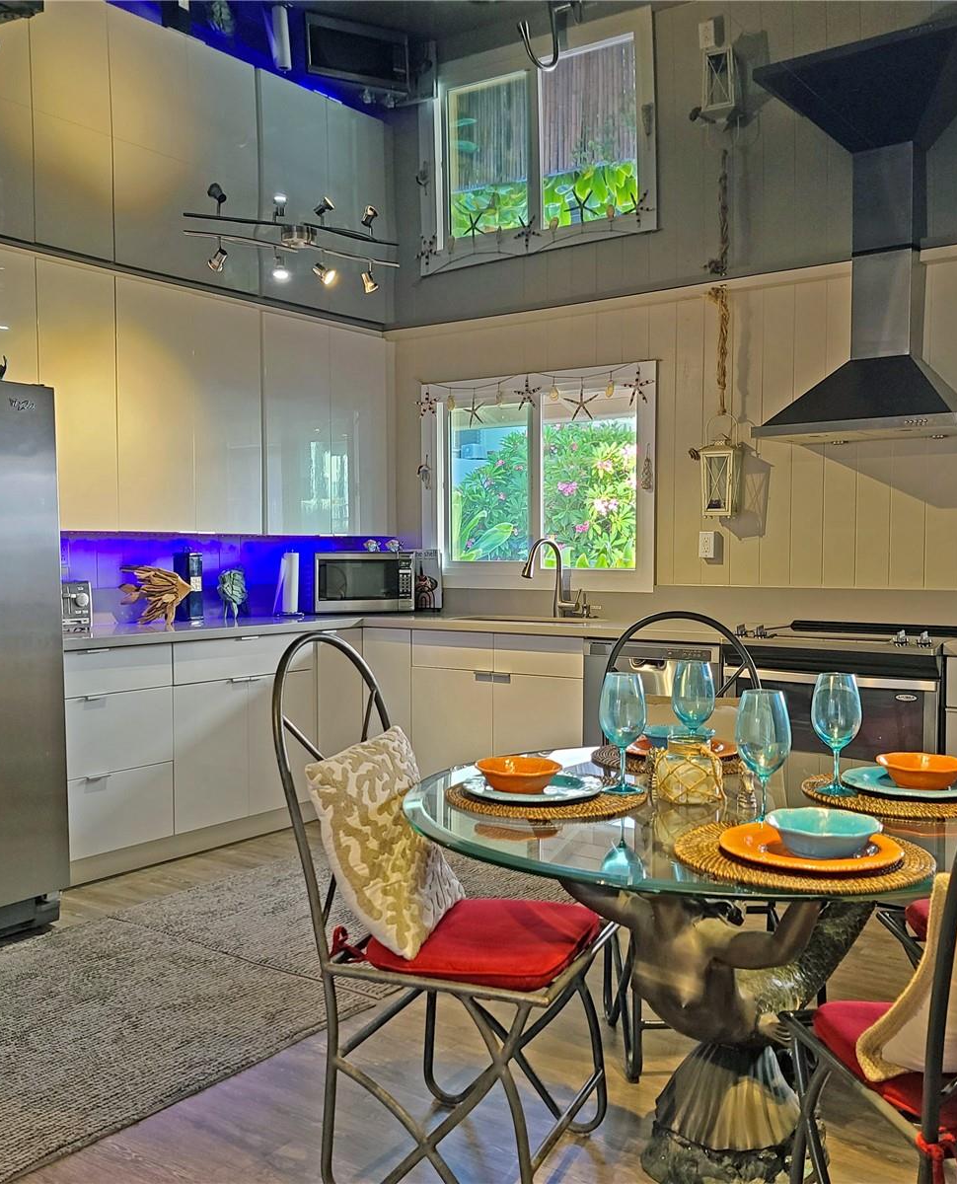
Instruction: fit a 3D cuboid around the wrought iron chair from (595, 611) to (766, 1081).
[{"bbox_3d":[0.537,0.597,2.882,0.440,1.070,0.510,0,2,5],"label":"wrought iron chair"}]

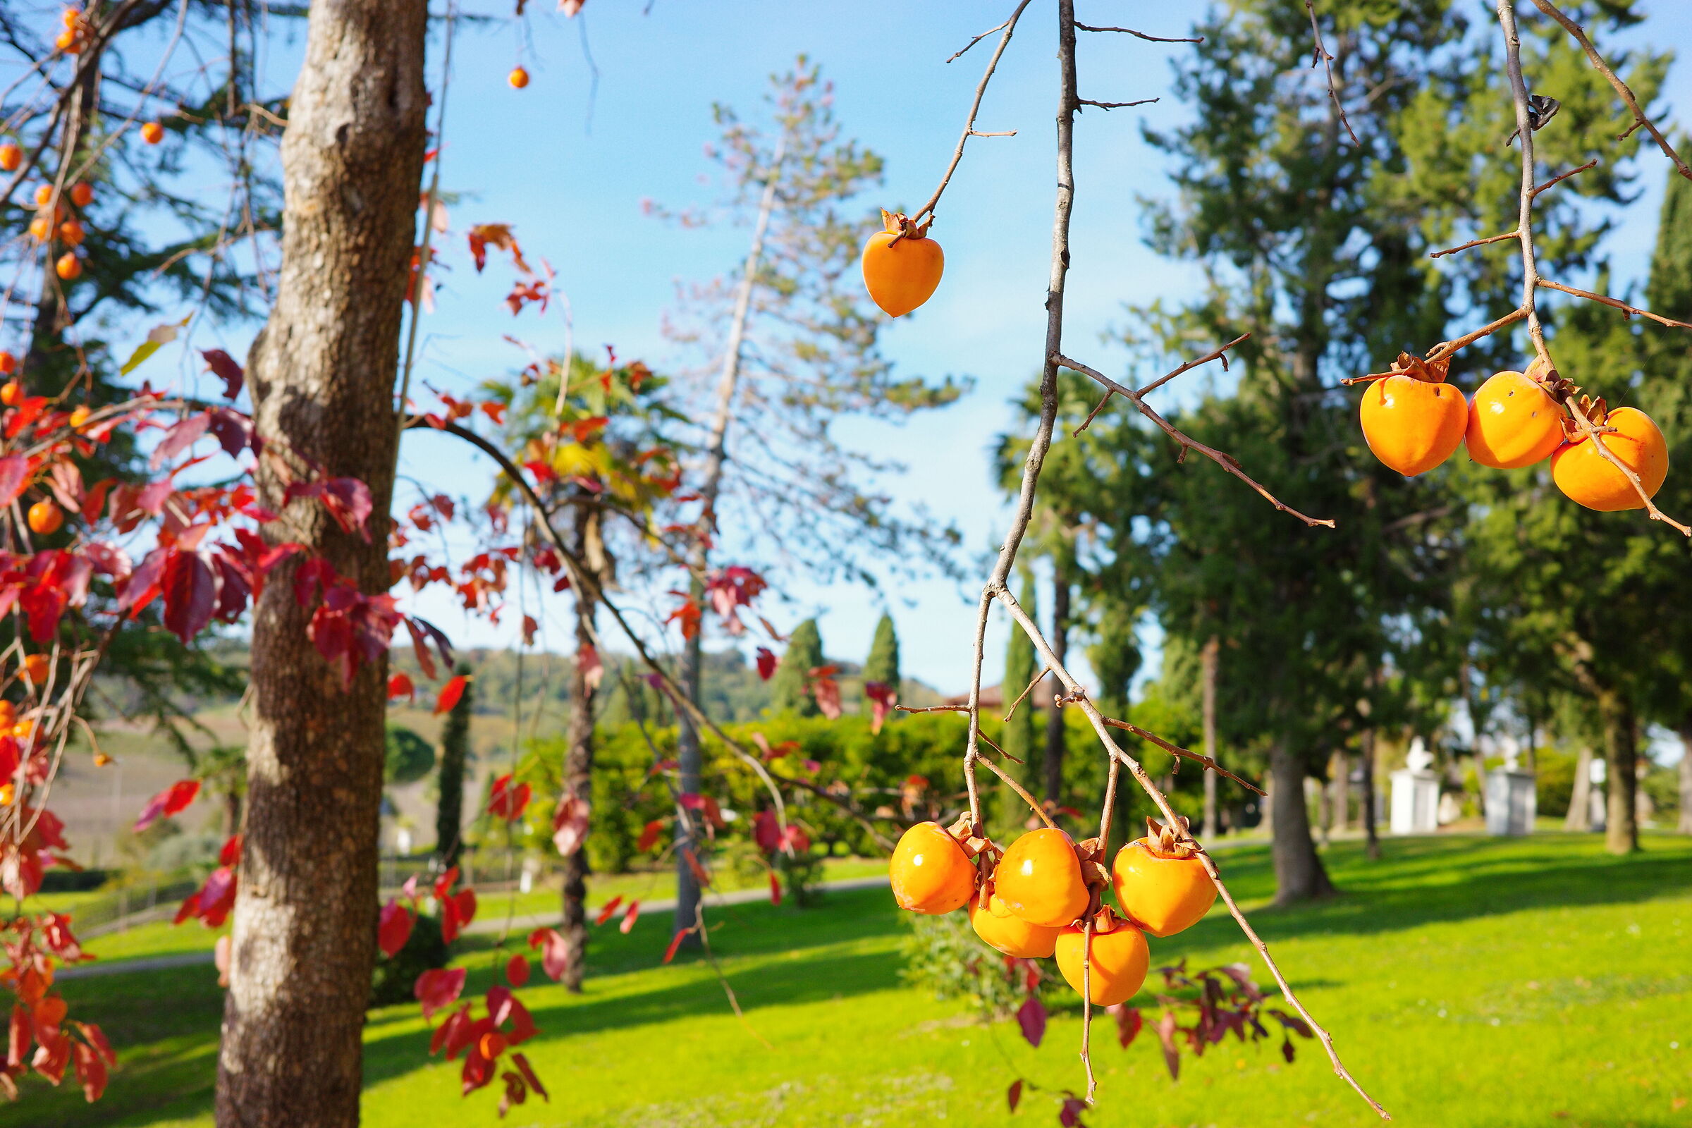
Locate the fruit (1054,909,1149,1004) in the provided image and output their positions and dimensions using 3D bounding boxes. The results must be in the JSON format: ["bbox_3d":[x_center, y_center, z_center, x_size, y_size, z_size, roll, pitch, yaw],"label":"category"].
[{"bbox_3d":[0.185,0.286,1.360,0.067,0.070,0.067,1,17,8],"label":"fruit"}]

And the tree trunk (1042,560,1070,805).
[{"bbox_3d":[3.455,1.963,31.000,0.280,4.100,0.280,3,-5,0],"label":"tree trunk"}]

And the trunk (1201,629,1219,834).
[{"bbox_3d":[7.006,3.299,36.197,0.293,3.905,0.293,-1,-6,11],"label":"trunk"}]

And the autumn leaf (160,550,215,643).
[{"bbox_3d":[-0.752,0.036,2.150,0.065,0.108,0.030,0,-5,0],"label":"autumn leaf"}]

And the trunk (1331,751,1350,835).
[{"bbox_3d":[8.954,4.138,34.000,0.260,1.550,0.260,0,-5,0],"label":"trunk"}]

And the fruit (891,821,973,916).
[{"bbox_3d":[0.065,0.227,1.410,0.067,0.067,0.067,43,-12,0],"label":"fruit"}]

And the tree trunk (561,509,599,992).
[{"bbox_3d":[-2.147,1.471,15.195,0.267,3.872,0.246,1,-6,-8],"label":"tree trunk"}]

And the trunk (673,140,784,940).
[{"bbox_3d":[-1.111,-0.367,19.415,0.956,8.234,0.519,0,-6,-3],"label":"trunk"}]

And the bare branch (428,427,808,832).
[{"bbox_3d":[-0.356,0.101,2.950,0.600,0.640,0.300,0,-5,0],"label":"bare branch"}]

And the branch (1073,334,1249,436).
[{"bbox_3d":[0.241,-0.137,1.440,0.135,0.078,0.060,0,-5,0],"label":"branch"}]

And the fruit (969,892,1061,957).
[{"bbox_3d":[0.124,0.259,1.385,0.066,0.068,0.066,-31,-6,-1],"label":"fruit"}]

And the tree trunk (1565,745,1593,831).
[{"bbox_3d":[15.298,4.618,39.094,0.522,1.857,0.467,-2,-6,21],"label":"tree trunk"}]

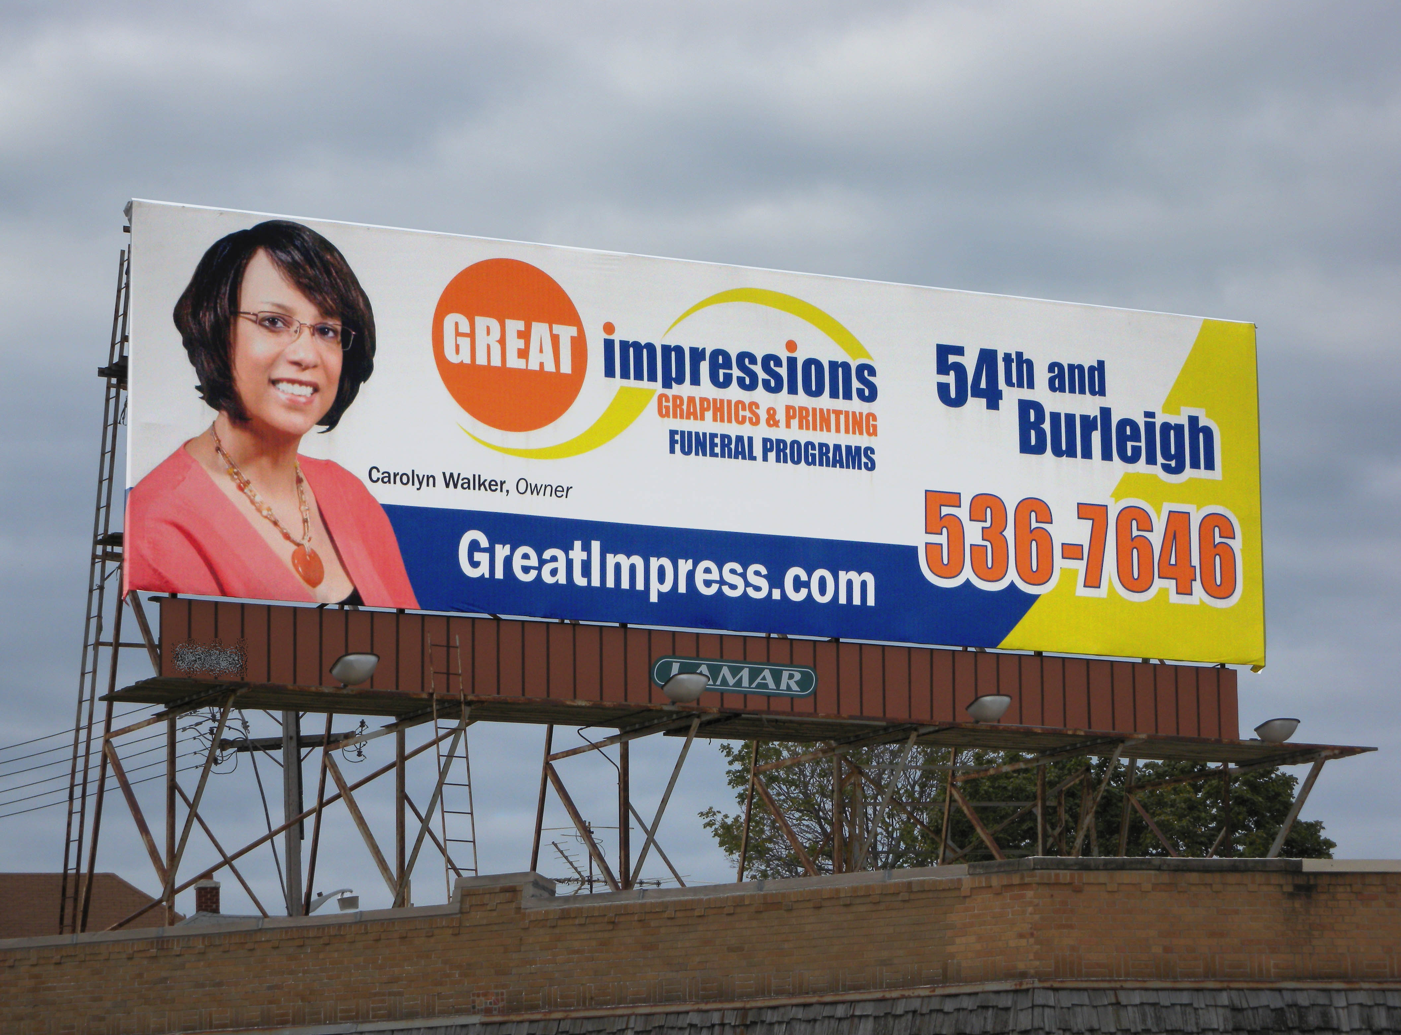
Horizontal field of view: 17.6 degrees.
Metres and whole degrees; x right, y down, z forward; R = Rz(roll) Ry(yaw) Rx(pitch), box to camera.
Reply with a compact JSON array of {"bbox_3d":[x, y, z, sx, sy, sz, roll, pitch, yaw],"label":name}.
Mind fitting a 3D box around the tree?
[{"bbox_3d":[6.270,10.442,90.000,12.000,13.500,11.500,5,-11,-27],"label":"tree"}]

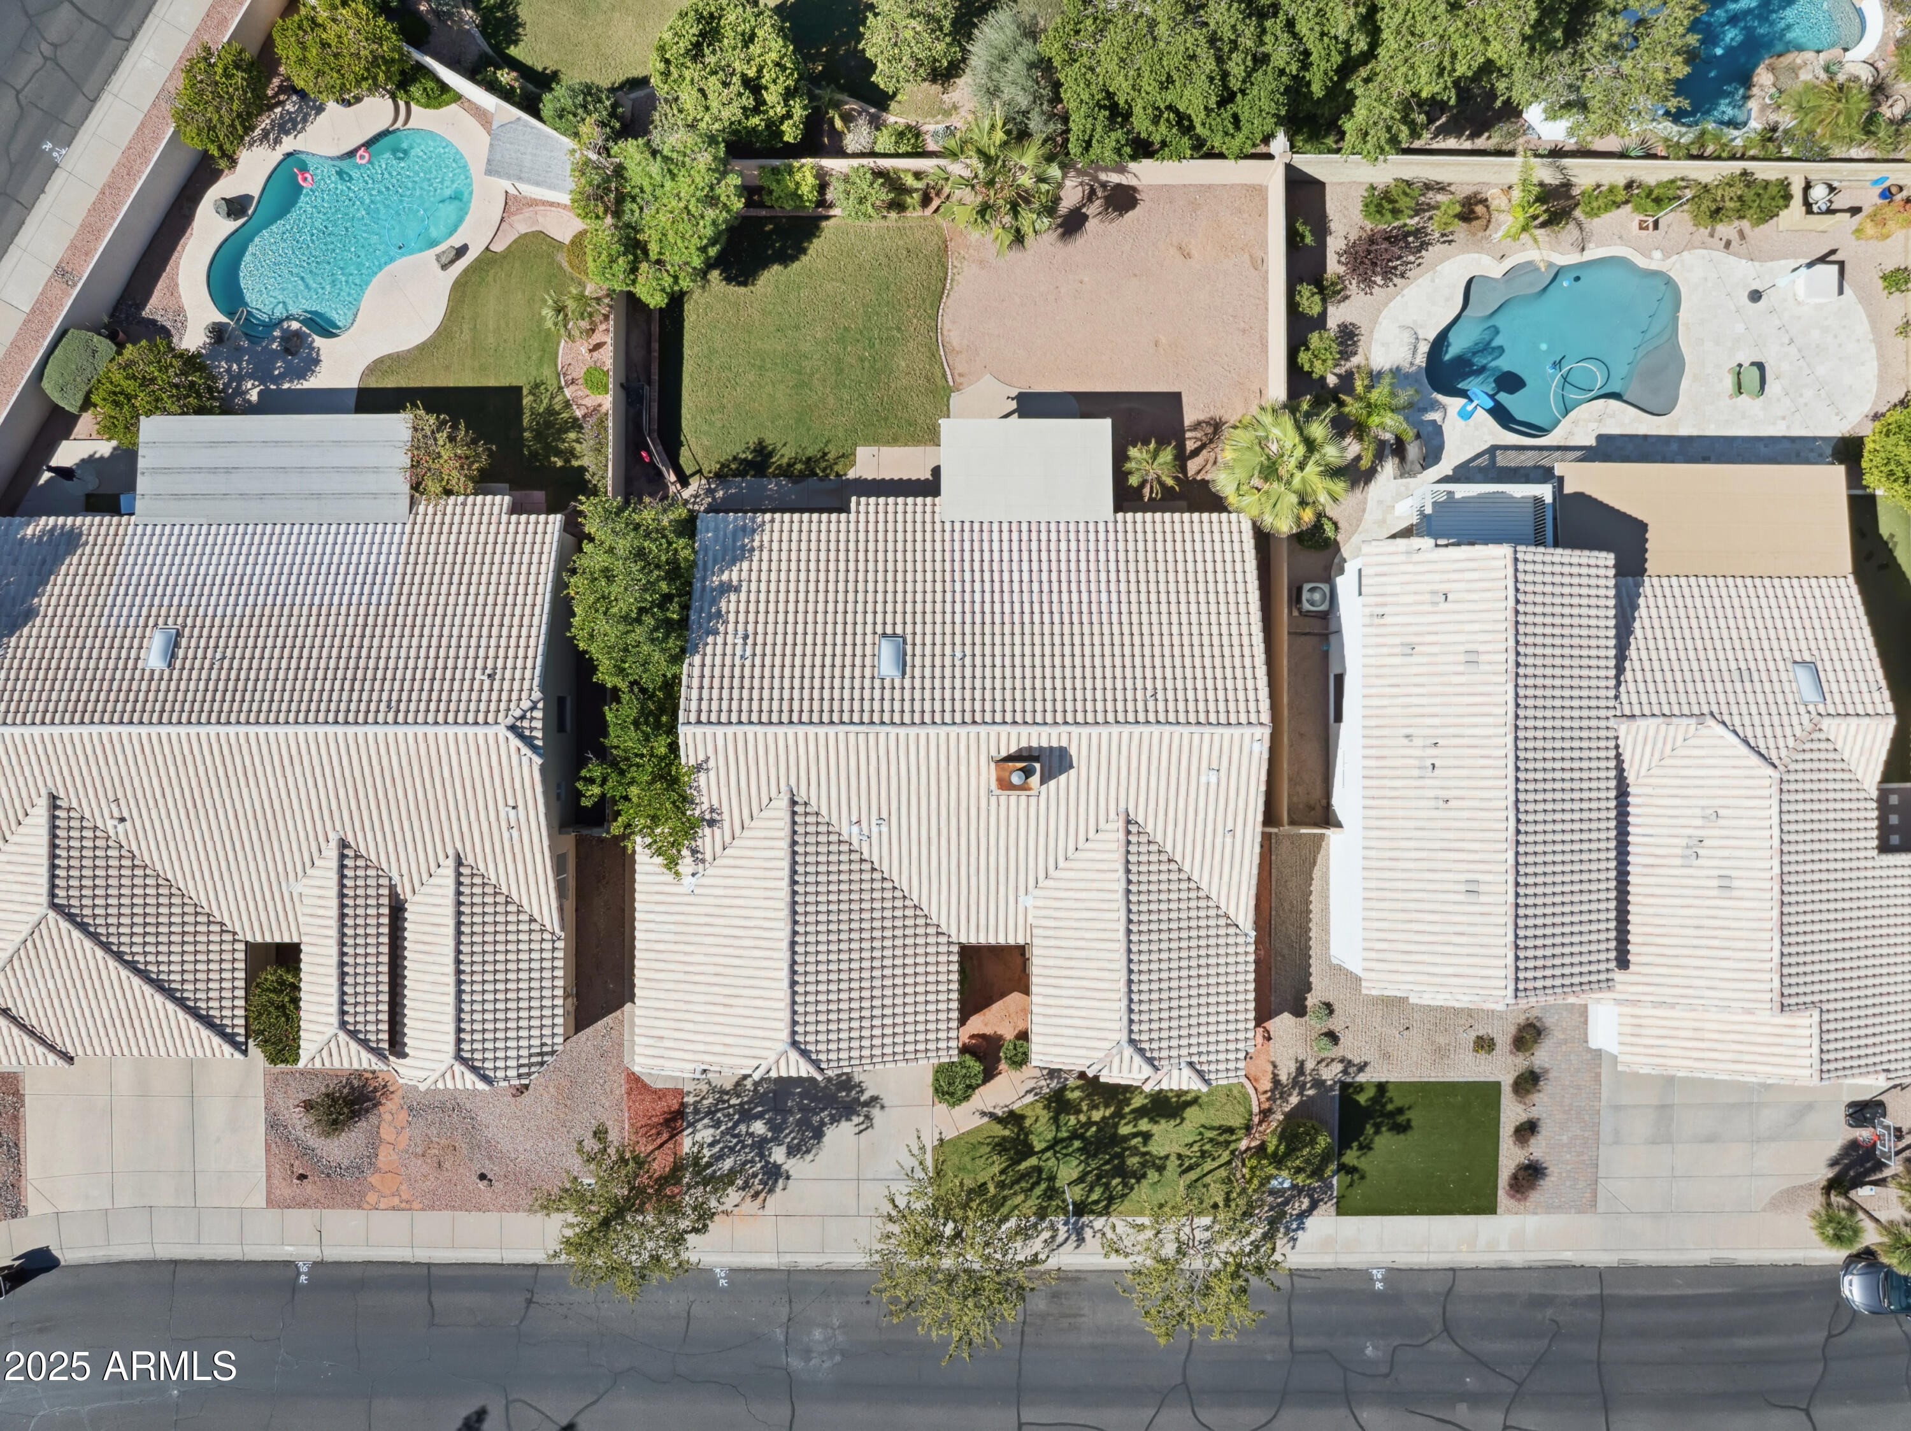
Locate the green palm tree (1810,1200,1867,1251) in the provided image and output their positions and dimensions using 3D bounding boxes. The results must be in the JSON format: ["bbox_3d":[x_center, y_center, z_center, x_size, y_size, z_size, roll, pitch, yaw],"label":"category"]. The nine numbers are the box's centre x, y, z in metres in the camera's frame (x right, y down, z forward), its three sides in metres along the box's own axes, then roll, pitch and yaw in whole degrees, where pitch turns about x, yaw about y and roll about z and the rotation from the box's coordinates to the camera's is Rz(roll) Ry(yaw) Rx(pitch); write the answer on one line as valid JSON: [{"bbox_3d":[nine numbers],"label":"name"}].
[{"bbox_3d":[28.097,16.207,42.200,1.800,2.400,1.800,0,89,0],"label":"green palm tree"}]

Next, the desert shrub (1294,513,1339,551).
[{"bbox_3d":[11.990,-6.160,44.050,1.400,1.150,1.300,0,90,0],"label":"desert shrub"}]

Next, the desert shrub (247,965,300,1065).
[{"bbox_3d":[-21.859,9.717,43.000,2.040,2.000,3.269,0,90,0],"label":"desert shrub"}]

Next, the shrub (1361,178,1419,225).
[{"bbox_3d":[14.400,-17.030,43.900,1.850,1.400,1.500,0,90,0],"label":"shrub"}]

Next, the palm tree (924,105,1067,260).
[{"bbox_3d":[1.238,-16.694,42.000,4.352,4.000,4.450,0,90,0],"label":"palm tree"}]

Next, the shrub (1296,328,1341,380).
[{"bbox_3d":[11.768,-11.659,43.125,1.352,1.750,1.585,0,90,0],"label":"shrub"}]

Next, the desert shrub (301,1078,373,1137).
[{"bbox_3d":[-20.510,13.020,43.950,2.200,1.300,1.850,0,90,0],"label":"desert shrub"}]

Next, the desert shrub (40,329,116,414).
[{"bbox_3d":[-28.225,-11.074,43.300,1.450,1.400,2.250,32,90,0],"label":"desert shrub"}]

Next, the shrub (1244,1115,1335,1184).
[{"bbox_3d":[11.010,14.330,43.600,2.750,1.900,2.150,0,90,0],"label":"shrub"}]

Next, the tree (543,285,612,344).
[{"bbox_3d":[-12.460,-13.170,43.700,2.150,1.800,1.850,0,90,0],"label":"tree"}]

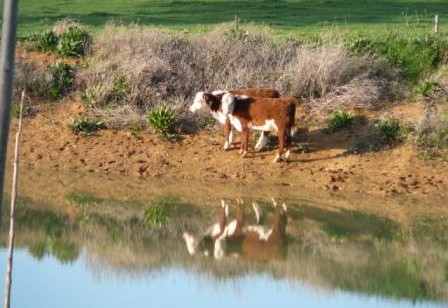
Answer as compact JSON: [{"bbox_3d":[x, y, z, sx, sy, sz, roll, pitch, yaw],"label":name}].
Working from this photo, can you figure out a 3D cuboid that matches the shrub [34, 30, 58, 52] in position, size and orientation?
[{"bbox_3d":[-3.299,-2.091,84.200,0.450,0.380,0.430,3,3,0],"label":"shrub"}]

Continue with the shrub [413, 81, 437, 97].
[{"bbox_3d":[3.679,-1.190,82.900,0.430,0.280,0.400,3,3,0],"label":"shrub"}]

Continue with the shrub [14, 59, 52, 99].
[{"bbox_3d":[-3.424,-1.331,81.200,0.680,0.700,0.640,3,3,0],"label":"shrub"}]

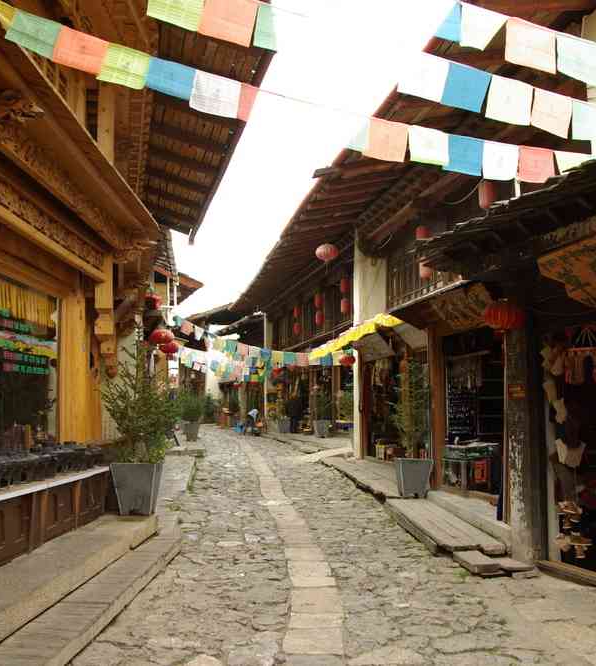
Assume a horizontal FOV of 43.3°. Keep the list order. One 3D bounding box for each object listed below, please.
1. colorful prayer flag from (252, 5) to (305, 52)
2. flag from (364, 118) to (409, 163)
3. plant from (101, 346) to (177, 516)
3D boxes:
[{"bbox_3d":[-0.102,-1.678,4.150,0.270,0.230,0.030,11,-7,-14],"label":"colorful prayer flag"},{"bbox_3d":[0.589,-1.282,5.000,0.265,0.250,0.030,12,-6,-9],"label":"flag"},{"bbox_3d":[-1.520,0.935,7.200,0.720,1.640,0.680,0,-5,-2],"label":"plant"}]

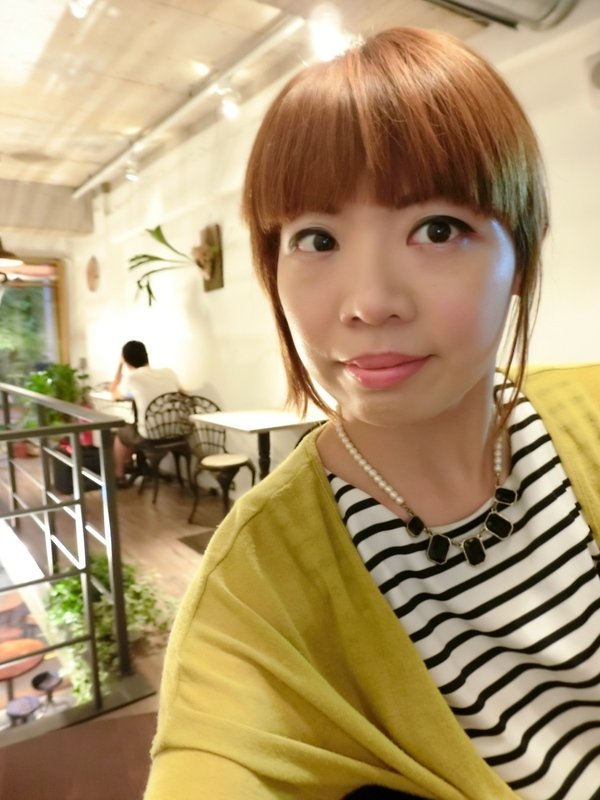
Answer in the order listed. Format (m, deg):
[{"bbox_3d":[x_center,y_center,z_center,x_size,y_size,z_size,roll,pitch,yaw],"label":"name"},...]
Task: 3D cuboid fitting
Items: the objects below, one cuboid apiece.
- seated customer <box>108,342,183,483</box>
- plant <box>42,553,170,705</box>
[{"bbox_3d":[-1.297,0.137,4.893,0.500,1.260,0.800,-7,8,-35],"label":"seated customer"},{"bbox_3d":[-0.838,0.856,2.446,0.450,0.420,0.550,-7,8,-35],"label":"plant"}]

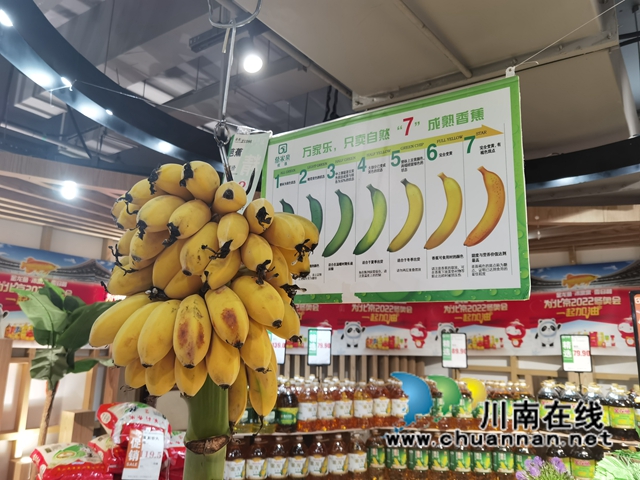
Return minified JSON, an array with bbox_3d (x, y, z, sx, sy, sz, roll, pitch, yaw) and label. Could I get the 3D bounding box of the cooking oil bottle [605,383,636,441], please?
[{"bbox_3d":[1.866,1.062,3.090,0.155,0.332,0.155,-6,-14,31],"label":"cooking oil bottle"}]

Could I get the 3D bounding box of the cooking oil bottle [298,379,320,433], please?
[{"bbox_3d":[-0.074,1.074,3.230,0.125,0.302,0.130,6,-13,-24],"label":"cooking oil bottle"}]

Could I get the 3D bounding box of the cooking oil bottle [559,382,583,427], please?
[{"bbox_3d":[1.738,1.160,3.468,0.150,0.335,0.140,-7,-14,33],"label":"cooking oil bottle"}]

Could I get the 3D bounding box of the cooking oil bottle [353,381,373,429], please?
[{"bbox_3d":[0.295,1.113,3.370,0.125,0.305,0.130,6,-13,-24],"label":"cooking oil bottle"}]

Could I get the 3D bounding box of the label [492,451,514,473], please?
[{"bbox_3d":[1.125,1.360,3.060,0.127,0.125,0.030,0,-12,6],"label":"label"}]

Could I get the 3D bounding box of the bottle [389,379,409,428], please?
[{"bbox_3d":[0.574,1.189,3.631,0.132,0.322,0.130,1,-12,-5],"label":"bottle"}]

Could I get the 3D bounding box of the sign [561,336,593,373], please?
[{"bbox_3d":[1.656,0.732,3.220,0.168,0.230,0.015,-5,-13,25],"label":"sign"}]

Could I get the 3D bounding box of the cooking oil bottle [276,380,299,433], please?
[{"bbox_3d":[-0.209,1.071,3.210,0.138,0.300,0.138,3,-12,-9],"label":"cooking oil bottle"}]

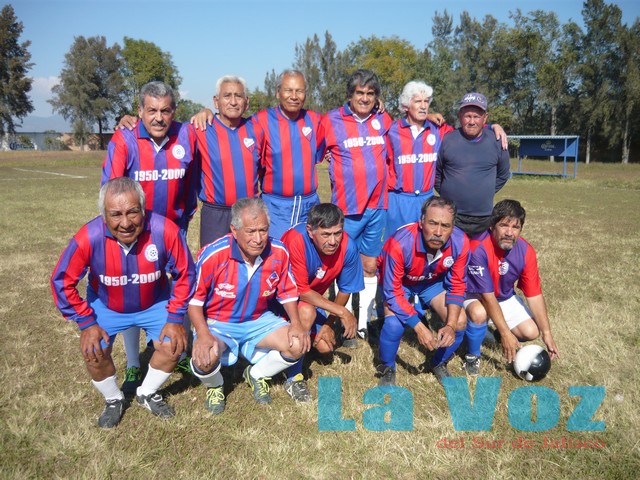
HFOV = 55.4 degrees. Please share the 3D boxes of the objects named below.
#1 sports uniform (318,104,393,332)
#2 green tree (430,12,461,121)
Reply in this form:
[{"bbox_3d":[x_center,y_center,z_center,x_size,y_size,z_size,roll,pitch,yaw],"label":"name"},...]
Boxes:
[{"bbox_3d":[0.239,-0.105,4.002,0.520,1.450,0.340,-2,9,-12],"label":"sports uniform"},{"bbox_3d":[9.335,-11.574,45.747,3.000,11.100,3.000,0,9,0],"label":"green tree"}]

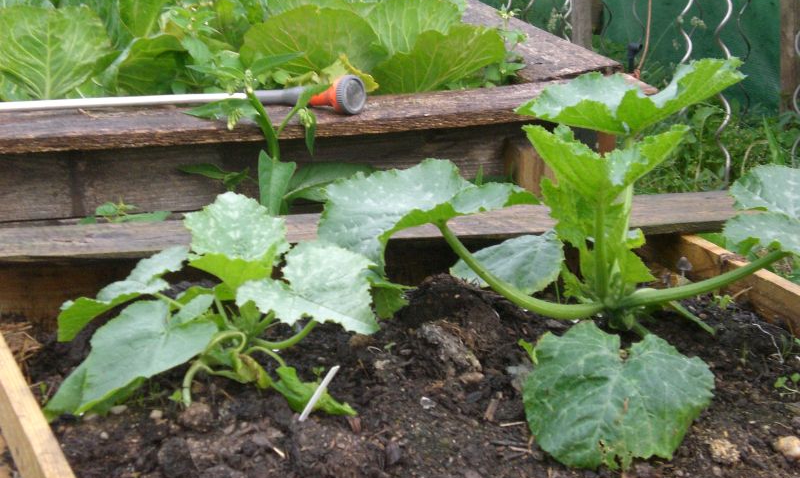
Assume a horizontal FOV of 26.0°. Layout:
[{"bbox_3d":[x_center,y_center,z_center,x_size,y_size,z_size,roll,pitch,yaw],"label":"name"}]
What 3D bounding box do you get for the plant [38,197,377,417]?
[{"bbox_3d":[-0.247,0.065,2.360,0.430,0.215,0.400,0,18,0],"label":"plant"}]

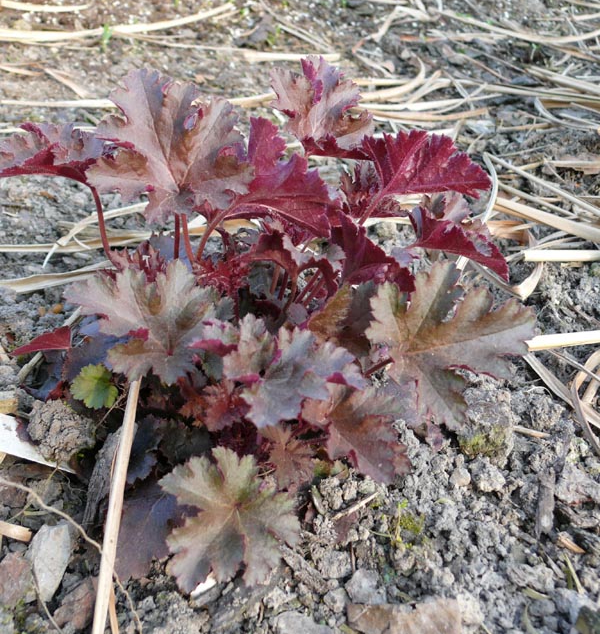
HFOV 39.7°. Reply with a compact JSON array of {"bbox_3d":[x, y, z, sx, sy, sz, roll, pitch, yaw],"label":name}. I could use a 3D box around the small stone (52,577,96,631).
[{"bbox_3d":[-0.125,0.158,0.458,0.017,0.012,0.027,22,43,25],"label":"small stone"}]

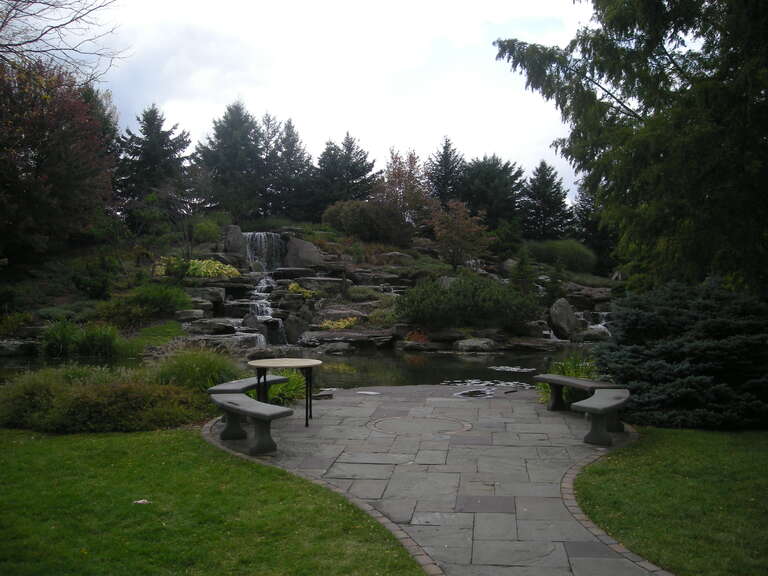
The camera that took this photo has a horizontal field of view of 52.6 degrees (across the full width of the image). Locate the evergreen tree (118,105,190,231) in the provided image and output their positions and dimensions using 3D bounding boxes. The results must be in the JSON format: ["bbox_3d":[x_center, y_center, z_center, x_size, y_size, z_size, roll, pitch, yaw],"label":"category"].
[{"bbox_3d":[-12.467,-6.355,42.000,4.003,7.140,3.900,0,0,0],"label":"evergreen tree"}]

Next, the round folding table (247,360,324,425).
[{"bbox_3d":[-1.196,1.267,9.430,0.920,0.740,0.920,0,0,0],"label":"round folding table"}]

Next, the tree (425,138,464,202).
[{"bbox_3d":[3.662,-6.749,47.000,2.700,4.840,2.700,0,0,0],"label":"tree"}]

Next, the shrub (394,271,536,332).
[{"bbox_3d":[2.183,0.353,20.300,3.640,1.620,2.900,0,1,0],"label":"shrub"}]

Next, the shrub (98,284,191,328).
[{"bbox_3d":[-6.477,0.500,21.000,2.490,1.190,1.900,0,1,0],"label":"shrub"}]

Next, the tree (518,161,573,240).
[{"bbox_3d":[9.567,-5.184,46.000,3.200,4.740,3.100,0,0,0],"label":"tree"}]

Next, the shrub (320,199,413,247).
[{"bbox_3d":[-0.765,-2.990,36.000,4.173,2.133,3.200,0,0,0],"label":"shrub"}]

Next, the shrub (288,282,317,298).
[{"bbox_3d":[-2.372,0.073,22.600,0.810,0.470,0.650,0,1,0],"label":"shrub"}]

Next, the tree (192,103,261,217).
[{"bbox_3d":[-8.711,-7.087,43.500,3.809,6.835,3.800,0,0,0],"label":"tree"}]

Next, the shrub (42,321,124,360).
[{"bbox_3d":[-8.076,1.366,20.800,2.143,0.991,1.500,0,0,0],"label":"shrub"}]

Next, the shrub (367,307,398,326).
[{"bbox_3d":[-0.047,0.899,24.500,1.010,0.631,0.900,0,0,0],"label":"shrub"}]

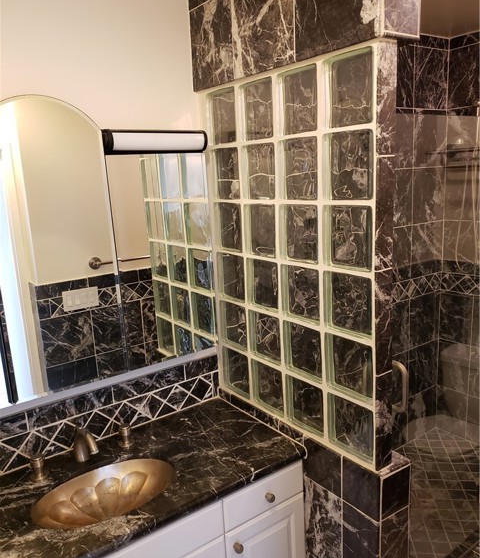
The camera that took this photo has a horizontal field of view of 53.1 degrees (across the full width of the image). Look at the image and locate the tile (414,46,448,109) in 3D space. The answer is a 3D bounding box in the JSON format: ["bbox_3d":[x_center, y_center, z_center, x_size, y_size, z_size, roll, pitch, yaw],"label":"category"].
[{"bbox_3d":[1.044,-1.094,2.629,0.319,0.313,0.014,-12,15,-35],"label":"tile"}]

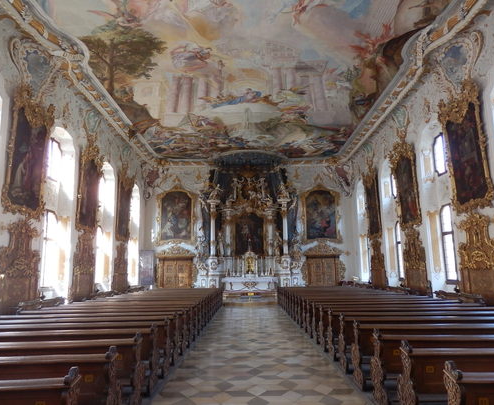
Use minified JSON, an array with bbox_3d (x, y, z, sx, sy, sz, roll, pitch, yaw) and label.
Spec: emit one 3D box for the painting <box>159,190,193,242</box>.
[{"bbox_3d":[-5.070,0.989,28.151,2.419,3.789,0.150,-1,-10,0],"label":"painting"}]

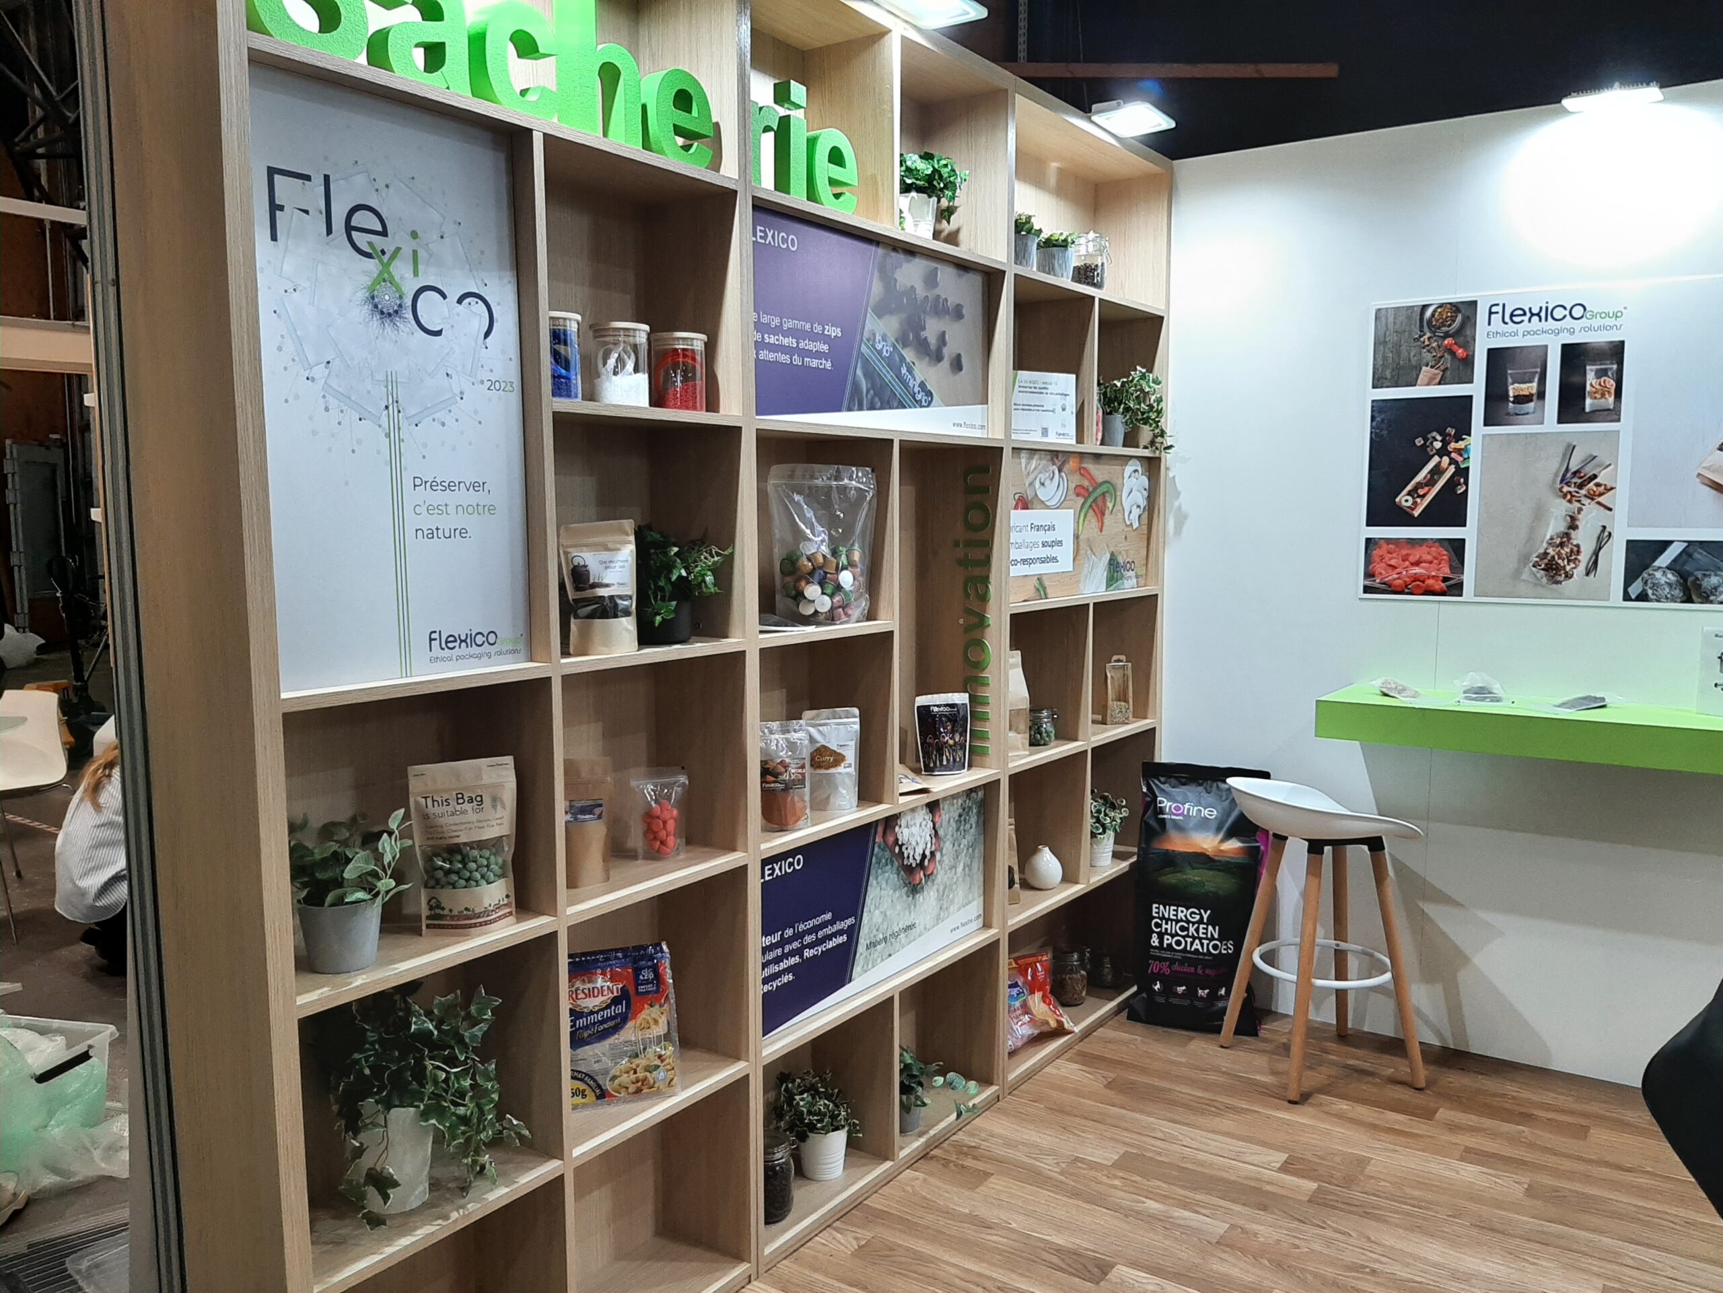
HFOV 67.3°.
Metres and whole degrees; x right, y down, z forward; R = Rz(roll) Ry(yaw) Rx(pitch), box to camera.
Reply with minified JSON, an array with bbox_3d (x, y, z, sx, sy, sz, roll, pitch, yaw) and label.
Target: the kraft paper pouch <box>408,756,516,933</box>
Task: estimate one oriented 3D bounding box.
[{"bbox_3d":[-0.629,0.313,2.051,0.162,0.265,0.075,-4,7,-30],"label":"kraft paper pouch"}]

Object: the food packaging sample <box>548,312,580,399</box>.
[{"bbox_3d":[-0.520,-0.477,2.164,0.101,0.150,0.101,4,8,36],"label":"food packaging sample"}]

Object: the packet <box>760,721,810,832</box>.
[{"bbox_3d":[-0.169,0.262,2.640,0.132,0.224,0.065,-2,6,-16],"label":"packet"}]

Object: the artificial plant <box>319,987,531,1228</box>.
[{"bbox_3d":[-0.714,0.699,2.087,0.218,0.365,0.312,4,8,36],"label":"artificial plant"}]

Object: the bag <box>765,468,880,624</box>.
[{"bbox_3d":[-0.083,-0.217,2.768,0.235,0.333,0.100,-1,6,-12],"label":"bag"}]

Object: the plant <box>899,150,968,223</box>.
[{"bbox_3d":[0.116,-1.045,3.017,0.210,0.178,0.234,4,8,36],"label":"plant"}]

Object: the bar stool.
[{"bbox_3d":[1.230,0.755,3.468,0.425,0.766,0.435,-1,6,-12],"label":"bar stool"}]

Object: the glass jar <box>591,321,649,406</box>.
[{"bbox_3d":[-0.426,-0.492,2.294,0.101,0.150,0.101,0,6,0],"label":"glass jar"}]

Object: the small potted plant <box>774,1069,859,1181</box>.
[{"bbox_3d":[-0.102,1.092,2.970,0.192,0.234,0.196,0,6,0],"label":"small potted plant"}]

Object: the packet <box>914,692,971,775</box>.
[{"bbox_3d":[0.209,0.222,3.290,0.161,0.198,0.058,-3,7,-26],"label":"packet"}]

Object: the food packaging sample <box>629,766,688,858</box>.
[{"bbox_3d":[-0.390,0.327,2.507,0.109,0.170,0.051,-2,7,-20],"label":"food packaging sample"}]

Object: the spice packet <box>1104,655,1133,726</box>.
[{"bbox_3d":[0.781,0.131,3.938,0.068,0.206,0.045,0,6,-2],"label":"spice packet"}]

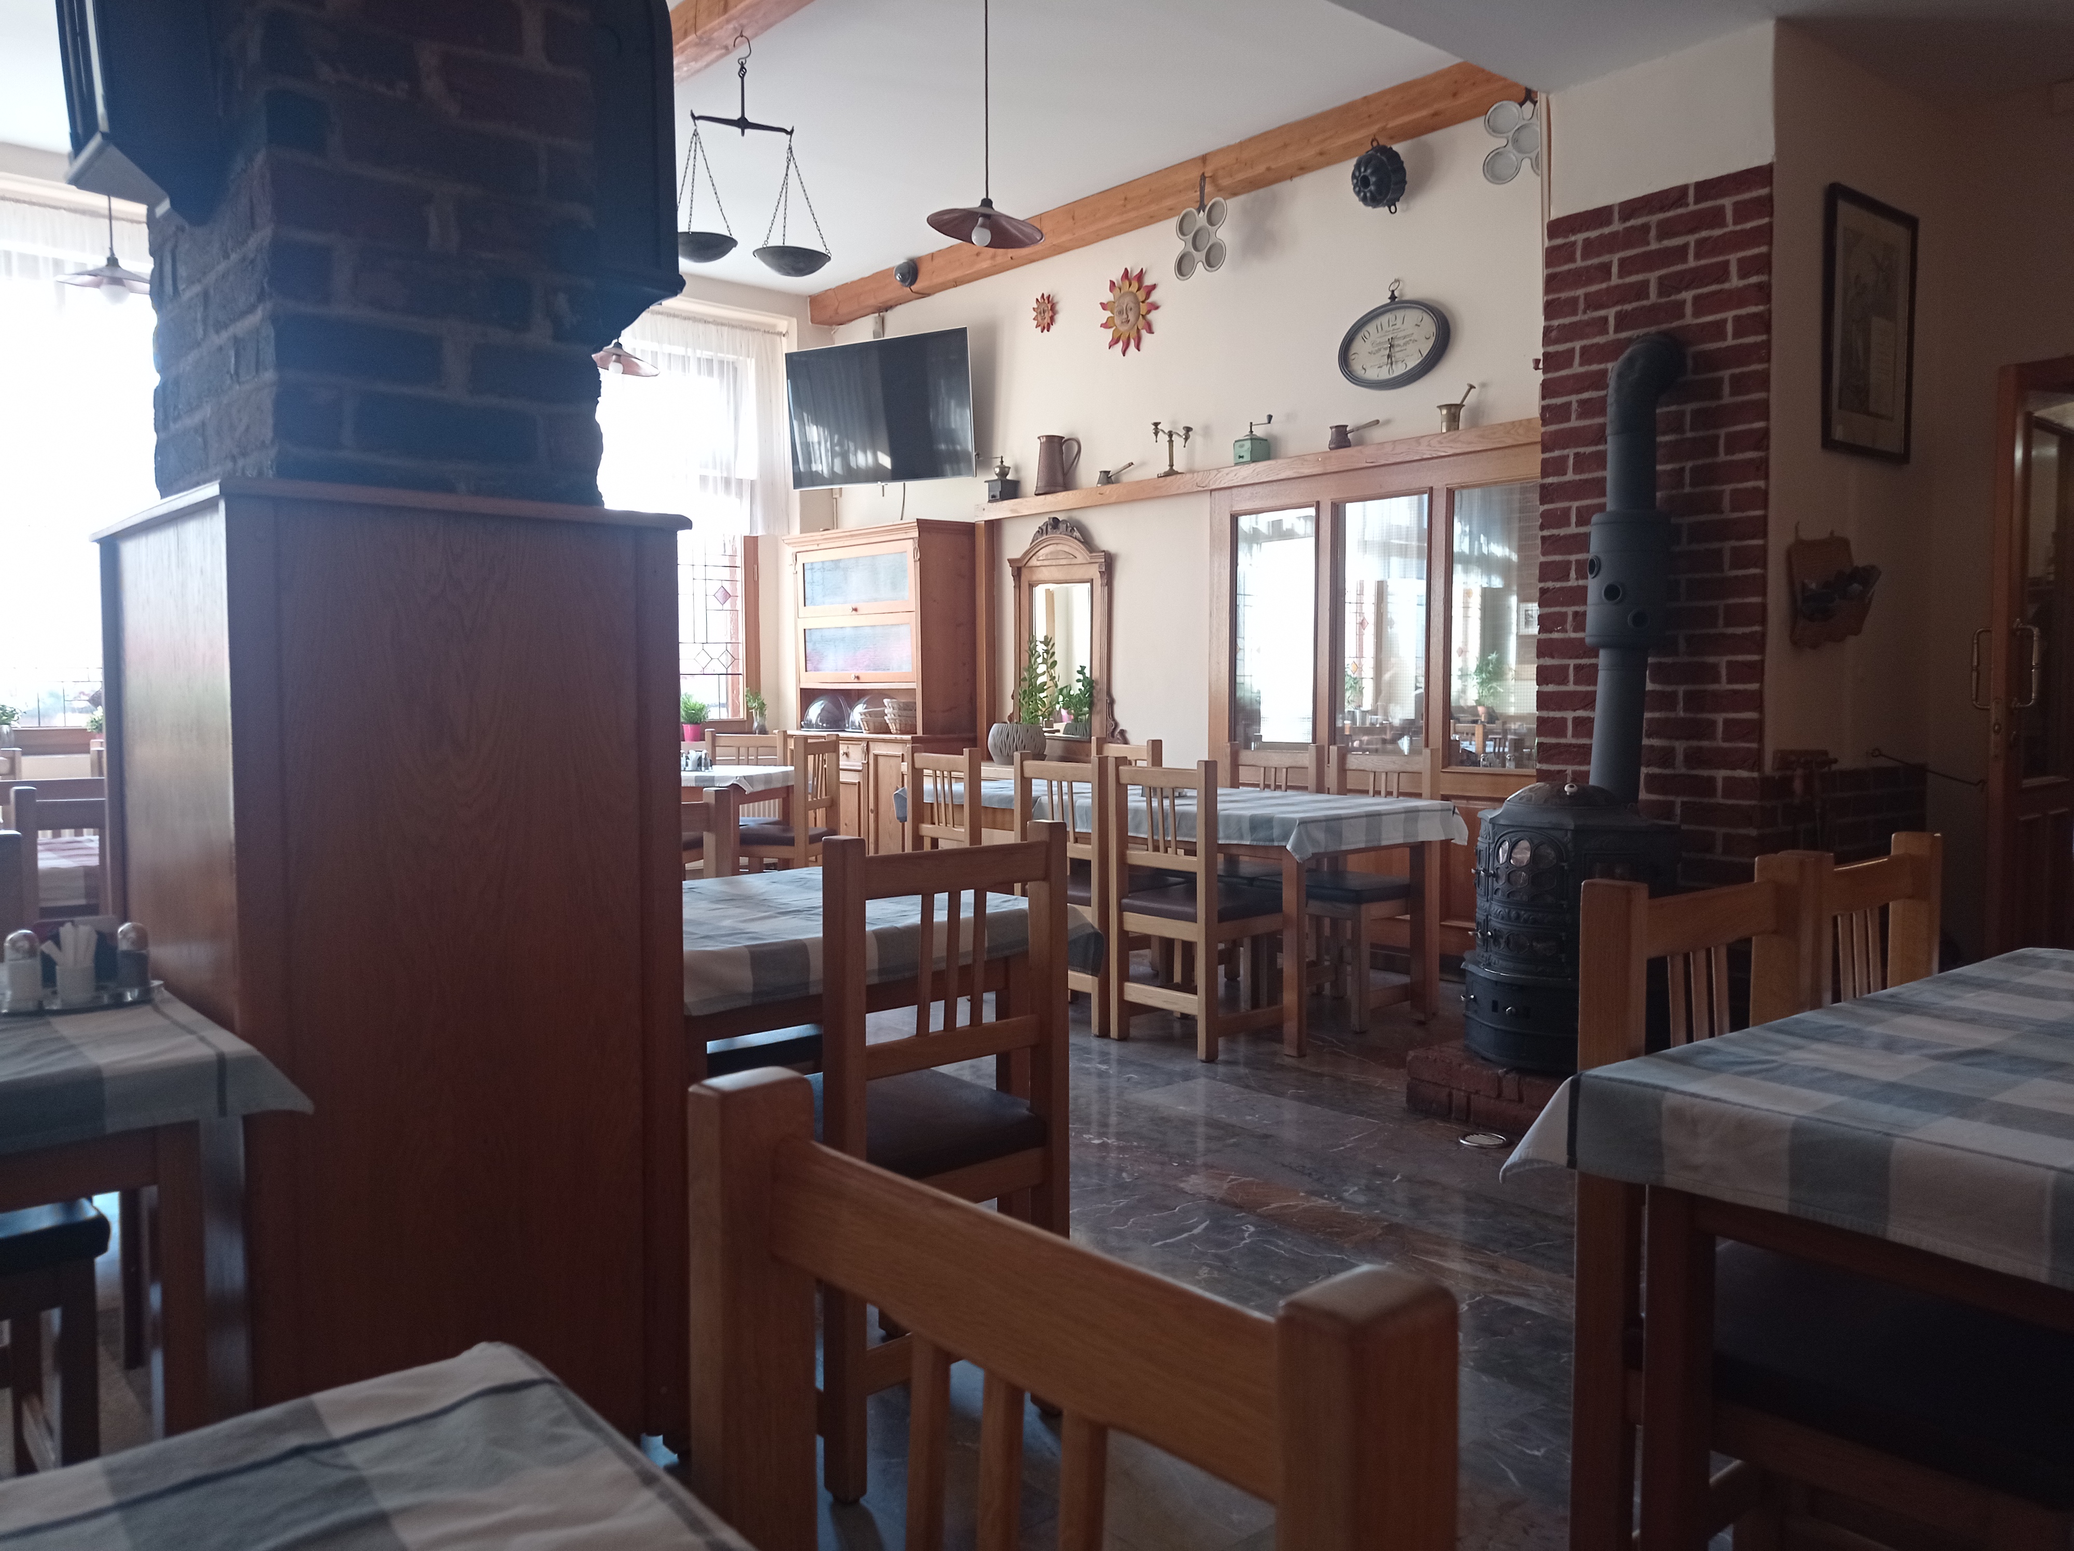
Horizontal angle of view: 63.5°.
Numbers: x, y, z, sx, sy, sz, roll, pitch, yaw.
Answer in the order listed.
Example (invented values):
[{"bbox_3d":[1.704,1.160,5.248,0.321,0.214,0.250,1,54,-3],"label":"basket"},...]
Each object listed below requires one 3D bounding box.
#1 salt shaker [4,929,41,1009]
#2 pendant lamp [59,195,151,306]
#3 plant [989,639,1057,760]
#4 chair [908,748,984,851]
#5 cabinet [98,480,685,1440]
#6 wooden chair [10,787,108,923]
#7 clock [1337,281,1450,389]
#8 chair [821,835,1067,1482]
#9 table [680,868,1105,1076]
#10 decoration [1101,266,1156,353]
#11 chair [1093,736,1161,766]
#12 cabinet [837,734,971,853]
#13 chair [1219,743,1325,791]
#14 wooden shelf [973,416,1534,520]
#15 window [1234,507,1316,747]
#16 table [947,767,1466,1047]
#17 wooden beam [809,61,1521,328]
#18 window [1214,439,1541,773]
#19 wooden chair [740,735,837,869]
[{"bbox_3d":[-1.212,0.232,2.007,0.039,0.090,0.039,-2,4,-39],"label":"salt shaker"},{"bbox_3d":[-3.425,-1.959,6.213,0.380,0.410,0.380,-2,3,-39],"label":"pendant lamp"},{"bbox_3d":[-0.080,-0.373,8.302,0.290,0.630,0.290,-2,3,-39],"label":"plant"},{"bbox_3d":[-0.179,0.347,6.438,0.460,0.920,0.430,-2,3,-36],"label":"chair"},{"bbox_3d":[-1.034,0.311,2.667,0.670,1.420,0.850,-2,3,-39],"label":"cabinet"},{"bbox_3d":[-2.166,0.477,3.925,0.430,0.920,0.460,-3,4,-39],"label":"wooden chair"},{"bbox_3d":[1.378,-1.708,6.511,0.060,0.425,0.510,-2,4,-39],"label":"clock"},{"bbox_3d":[-0.263,0.533,2.642,0.430,0.920,0.460,-3,4,-43],"label":"chair"},{"bbox_3d":[-0.510,0.603,3.064,0.850,0.740,0.870,-3,4,-41],"label":"table"},{"bbox_3d":[0.439,-2.213,8.001,0.050,0.420,0.420,-2,3,-39],"label":"decoration"},{"bbox_3d":[0.236,0.303,7.311,0.460,0.920,0.430,-2,3,-36],"label":"chair"},{"bbox_3d":[-0.882,0.238,9.423,0.440,0.940,1.260,-2,3,-39],"label":"cabinet"},{"bbox_3d":[0.785,0.365,6.480,0.480,0.945,0.460,-2,3,-39],"label":"chair"},{"bbox_3d":[0.841,-1.317,7.470,0.160,0.085,3.560,-2,3,-39],"label":"wooden shelf"},{"bbox_3d":[1.017,-0.591,7.107,0.050,1.050,0.490,-2,4,-39],"label":"window"},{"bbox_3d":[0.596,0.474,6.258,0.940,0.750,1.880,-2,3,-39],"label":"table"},{"bbox_3d":[0.259,-2.576,7.773,0.170,0.155,4.720,-2,4,-39],"label":"wooden beam"},{"bbox_3d":[1.387,-0.648,6.964,0.090,1.220,1.840,-2,3,-39],"label":"window"},{"bbox_3d":[-1.249,0.267,8.155,0.460,0.920,0.430,1,3,15],"label":"wooden chair"}]

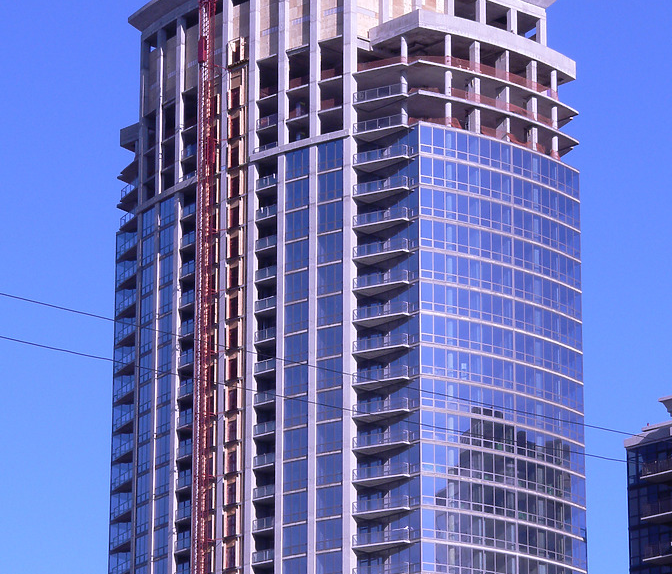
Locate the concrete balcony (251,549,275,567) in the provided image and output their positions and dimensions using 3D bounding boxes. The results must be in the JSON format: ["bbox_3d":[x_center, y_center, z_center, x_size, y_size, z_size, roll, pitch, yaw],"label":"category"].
[{"bbox_3d":[-5.910,24.830,277.800,3.090,1.270,1.800,-15,-23,41],"label":"concrete balcony"}]

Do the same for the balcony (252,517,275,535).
[{"bbox_3d":[-6.216,22.174,282.157,2.900,1.200,1.500,-15,-23,40],"label":"balcony"}]

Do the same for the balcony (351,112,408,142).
[{"bbox_3d":[4.370,-14.860,281.350,5.370,1.270,2.300,-13,-21,37],"label":"balcony"}]

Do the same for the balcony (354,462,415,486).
[{"bbox_3d":[4.350,16.700,271.700,5.370,1.270,2.300,-13,-21,37],"label":"balcony"}]

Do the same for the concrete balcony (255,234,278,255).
[{"bbox_3d":[-5.890,-3.850,286.570,3.090,1.270,1.800,-15,-23,41],"label":"concrete balcony"}]

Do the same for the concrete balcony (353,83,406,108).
[{"bbox_3d":[4.623,-17.814,287.097,5.610,1.250,2.440,-10,-20,29],"label":"concrete balcony"}]

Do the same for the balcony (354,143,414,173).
[{"bbox_3d":[4.722,-12.243,291.357,5.950,1.270,2.300,-10,-18,32],"label":"balcony"}]

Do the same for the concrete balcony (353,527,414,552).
[{"bbox_3d":[4.511,22.950,274.387,5.610,1.250,2.440,-10,-20,29],"label":"concrete balcony"}]

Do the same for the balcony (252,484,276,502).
[{"bbox_3d":[-6.208,19.263,283.065,2.900,1.200,1.500,-15,-23,40],"label":"balcony"}]

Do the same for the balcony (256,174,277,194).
[{"bbox_3d":[-6.127,-9.855,292.143,2.900,1.200,1.500,-15,-23,40],"label":"balcony"}]

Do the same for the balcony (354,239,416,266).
[{"bbox_3d":[4.718,-3.237,288.859,5.950,1.270,2.300,-10,-18,32],"label":"balcony"}]

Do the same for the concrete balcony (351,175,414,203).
[{"bbox_3d":[4.360,-9.120,279.590,5.370,1.270,2.300,-13,-21,37],"label":"concrete balcony"}]

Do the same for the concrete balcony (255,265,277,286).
[{"bbox_3d":[-6.295,-1.045,294.862,3.000,1.250,1.350,-13,-20,40],"label":"concrete balcony"}]

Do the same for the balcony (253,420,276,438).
[{"bbox_3d":[-6.339,13.814,290.741,3.000,1.250,1.350,-13,-20,40],"label":"balcony"}]

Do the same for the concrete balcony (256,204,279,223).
[{"bbox_3d":[-6.300,-7.018,296.519,3.000,1.250,1.350,-13,-20,40],"label":"concrete balcony"}]

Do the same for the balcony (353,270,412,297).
[{"bbox_3d":[4.575,-0.344,281.650,5.610,1.250,2.440,-10,-20,29],"label":"balcony"}]

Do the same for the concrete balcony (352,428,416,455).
[{"bbox_3d":[4.681,14.569,283.920,5.950,1.270,2.300,-10,-18,32],"label":"concrete balcony"}]

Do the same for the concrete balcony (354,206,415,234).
[{"bbox_3d":[4.360,-6.250,278.720,5.370,1.270,2.300,-13,-21,37],"label":"concrete balcony"}]

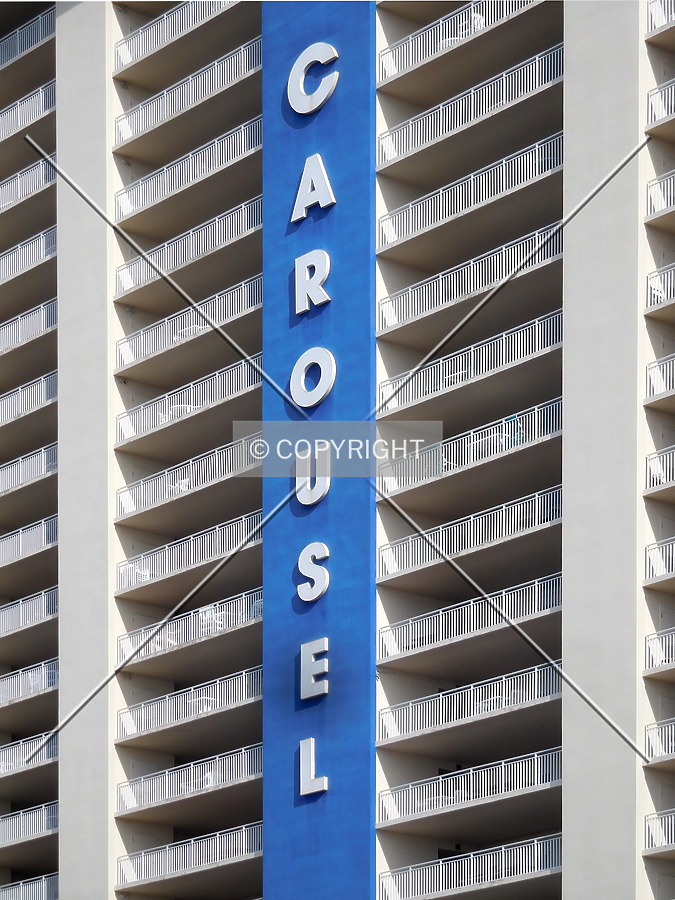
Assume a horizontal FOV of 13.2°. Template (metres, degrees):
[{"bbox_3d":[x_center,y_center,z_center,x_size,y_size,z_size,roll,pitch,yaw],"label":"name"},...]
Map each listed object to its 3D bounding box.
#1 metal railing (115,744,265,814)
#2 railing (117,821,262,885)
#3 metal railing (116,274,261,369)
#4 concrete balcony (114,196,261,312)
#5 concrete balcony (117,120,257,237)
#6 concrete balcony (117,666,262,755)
[{"bbox_3d":[-5.214,11.726,103.804,0.120,1.050,9.037,14,-23,-37],"label":"metal railing"},{"bbox_3d":[-5.214,14.417,103.804,0.120,1.050,9.037,14,-23,-37],"label":"railing"},{"bbox_3d":[-5.273,-4.607,104.786,0.100,1.070,8.915,15,-24,-38],"label":"metal railing"},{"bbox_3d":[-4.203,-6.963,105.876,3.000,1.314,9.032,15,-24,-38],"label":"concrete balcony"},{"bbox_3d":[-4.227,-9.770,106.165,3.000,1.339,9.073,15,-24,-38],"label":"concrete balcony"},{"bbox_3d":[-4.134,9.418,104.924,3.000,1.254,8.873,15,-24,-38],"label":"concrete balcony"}]

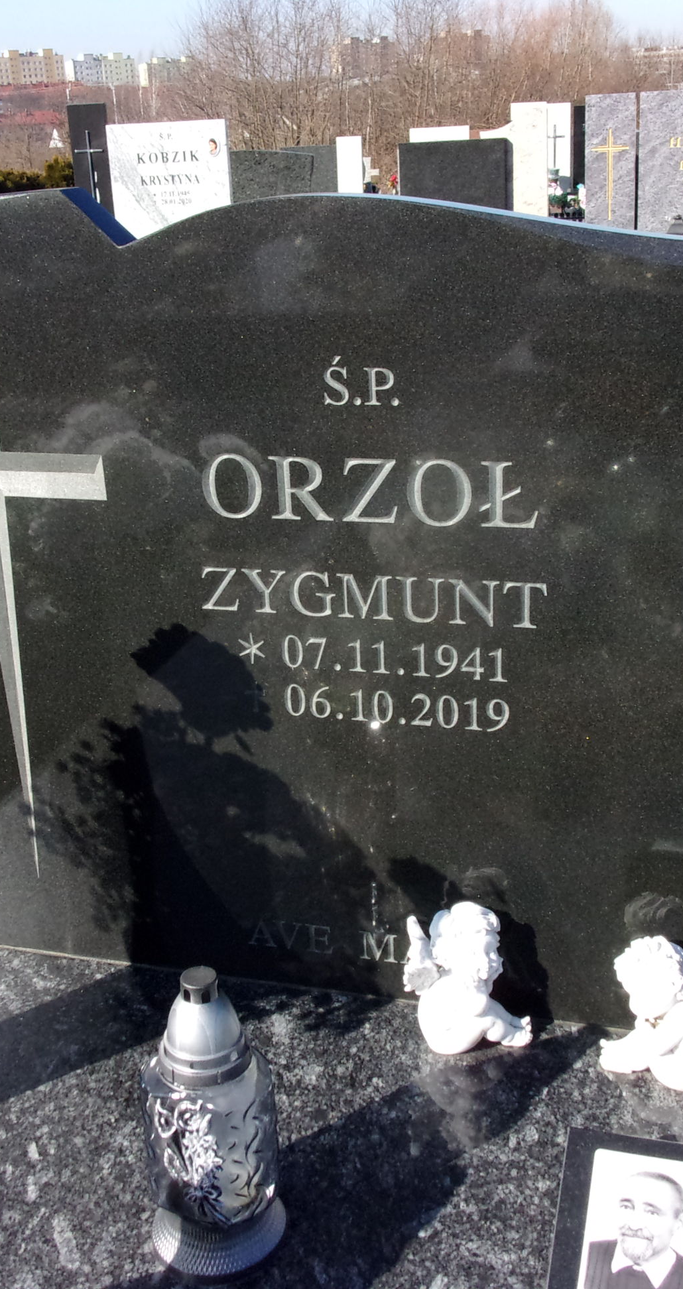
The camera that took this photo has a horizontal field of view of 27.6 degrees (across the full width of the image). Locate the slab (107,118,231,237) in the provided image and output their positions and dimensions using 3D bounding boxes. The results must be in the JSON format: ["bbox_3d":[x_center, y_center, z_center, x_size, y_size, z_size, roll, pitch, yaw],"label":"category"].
[{"bbox_3d":[-1.004,-2.655,8.405,0.760,0.938,0.075,3,23,16],"label":"slab"}]

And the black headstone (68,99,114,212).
[{"bbox_3d":[-1.476,-2.743,8.527,0.247,1.062,0.090,3,23,16],"label":"black headstone"}]

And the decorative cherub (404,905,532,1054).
[{"bbox_3d":[0.127,0.335,1.409,0.132,0.160,0.090,-2,22,2],"label":"decorative cherub"}]

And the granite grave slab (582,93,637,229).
[{"bbox_3d":[1.485,-2.518,7.677,0.267,0.968,0.090,3,23,16],"label":"granite grave slab"}]

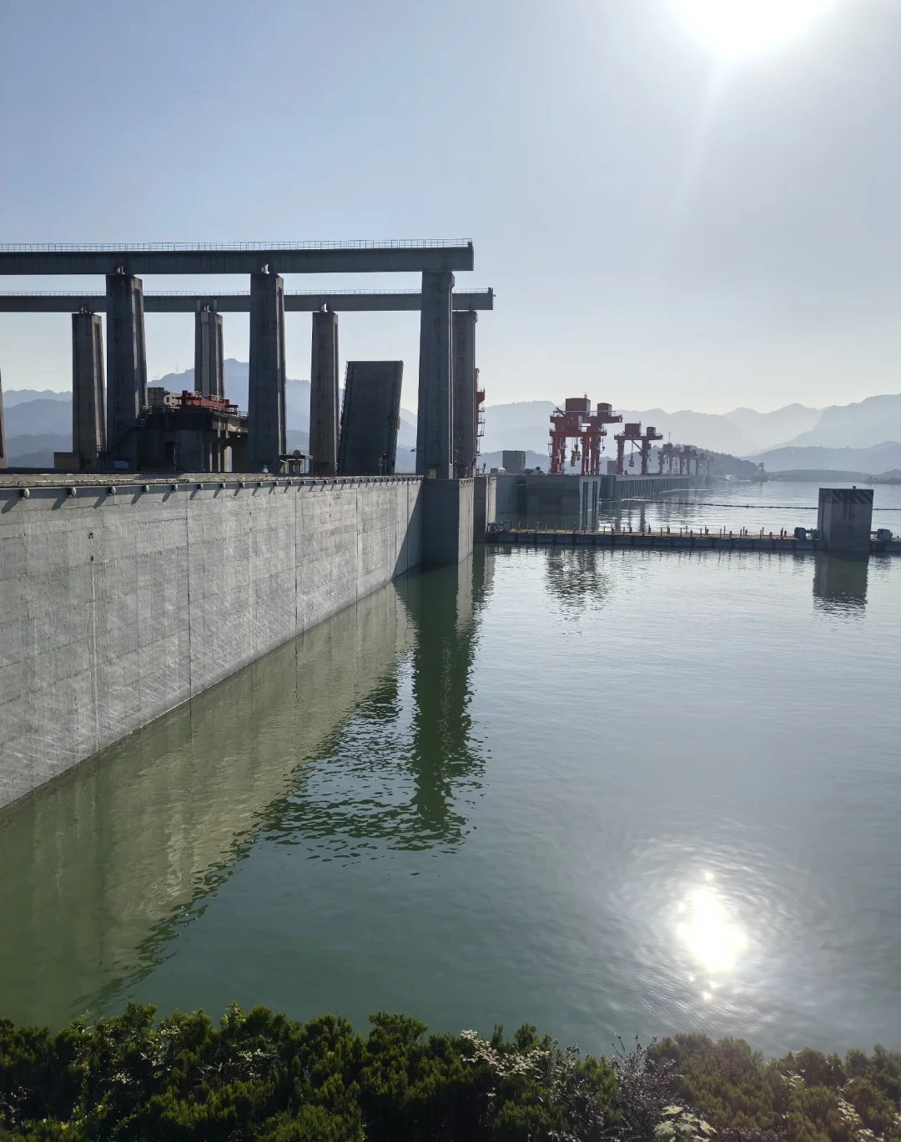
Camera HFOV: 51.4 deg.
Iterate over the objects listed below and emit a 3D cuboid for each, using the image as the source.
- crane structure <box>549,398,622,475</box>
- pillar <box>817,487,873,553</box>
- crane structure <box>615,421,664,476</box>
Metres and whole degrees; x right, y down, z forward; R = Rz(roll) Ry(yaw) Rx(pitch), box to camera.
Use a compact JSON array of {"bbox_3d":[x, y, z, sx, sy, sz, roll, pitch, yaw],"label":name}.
[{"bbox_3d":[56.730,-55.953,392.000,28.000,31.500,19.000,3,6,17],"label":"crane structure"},{"bbox_3d":[65.625,-8.709,155.956,6.420,9.940,7.300,2,6,8],"label":"pillar"},{"bbox_3d":[121.539,-79.235,605.000,29.500,33.300,16.000,3,6,17],"label":"crane structure"}]

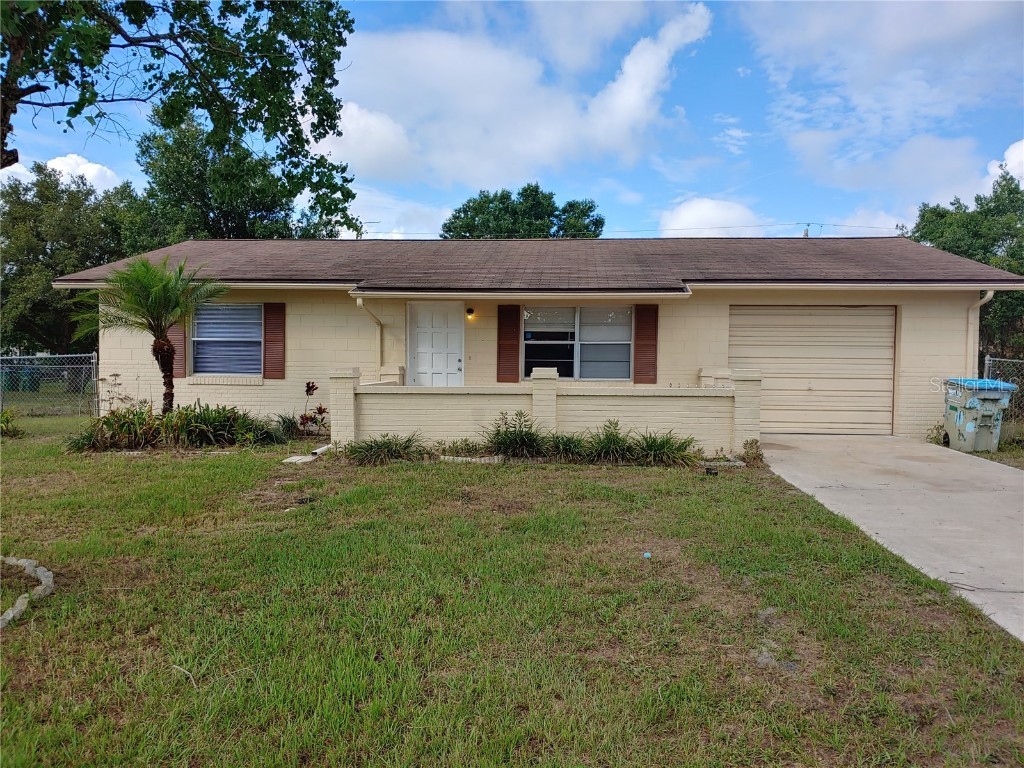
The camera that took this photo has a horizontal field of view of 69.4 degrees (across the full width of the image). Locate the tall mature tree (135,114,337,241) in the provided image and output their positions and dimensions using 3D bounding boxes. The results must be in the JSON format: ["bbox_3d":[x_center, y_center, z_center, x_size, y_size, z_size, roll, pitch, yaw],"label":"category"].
[{"bbox_3d":[-10.618,-5.166,28.500,8.200,10.700,8.000,1,2,5],"label":"tall mature tree"}]

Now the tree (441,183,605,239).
[{"bbox_3d":[0.511,-4.796,36.000,8.800,9.700,8.500,1,2,5],"label":"tree"}]

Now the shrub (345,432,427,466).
[{"bbox_3d":[-1.524,0.739,9.050,1.020,0.350,0.720,1,2,5],"label":"shrub"}]

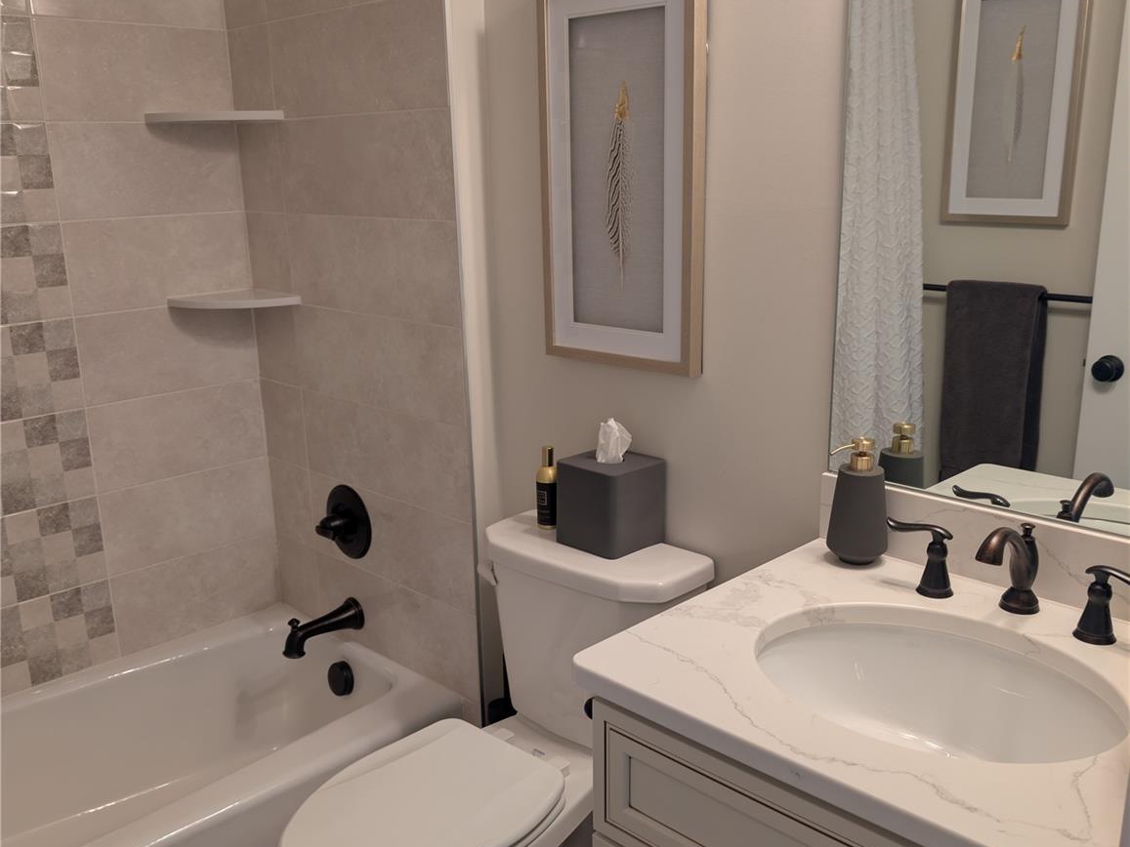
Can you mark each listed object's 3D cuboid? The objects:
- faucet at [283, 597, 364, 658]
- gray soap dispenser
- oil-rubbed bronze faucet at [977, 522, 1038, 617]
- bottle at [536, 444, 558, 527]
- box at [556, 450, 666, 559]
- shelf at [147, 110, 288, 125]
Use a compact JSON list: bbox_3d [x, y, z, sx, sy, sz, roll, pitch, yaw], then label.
[{"bbox_3d":[-0.574,0.481,2.442,0.070,0.094,0.195,13,20,43],"label":"faucet"},{"bbox_3d":[0.423,0.111,1.494,0.093,0.187,0.090,-6,15,-19],"label":"gray soap dispenser"},{"bbox_3d":[0.553,0.185,1.302,0.054,0.134,0.158,13,20,43],"label":"oil-rubbed bronze faucet"},{"bbox_3d":[-0.024,0.121,1.921,0.041,0.150,0.041,6,16,26],"label":"bottle"},{"bbox_3d":[0.078,0.139,1.839,0.136,0.151,0.133,13,20,43],"label":"box"},{"bbox_3d":[-0.774,-0.678,2.305,0.212,0.020,0.220,13,20,43],"label":"shelf"}]

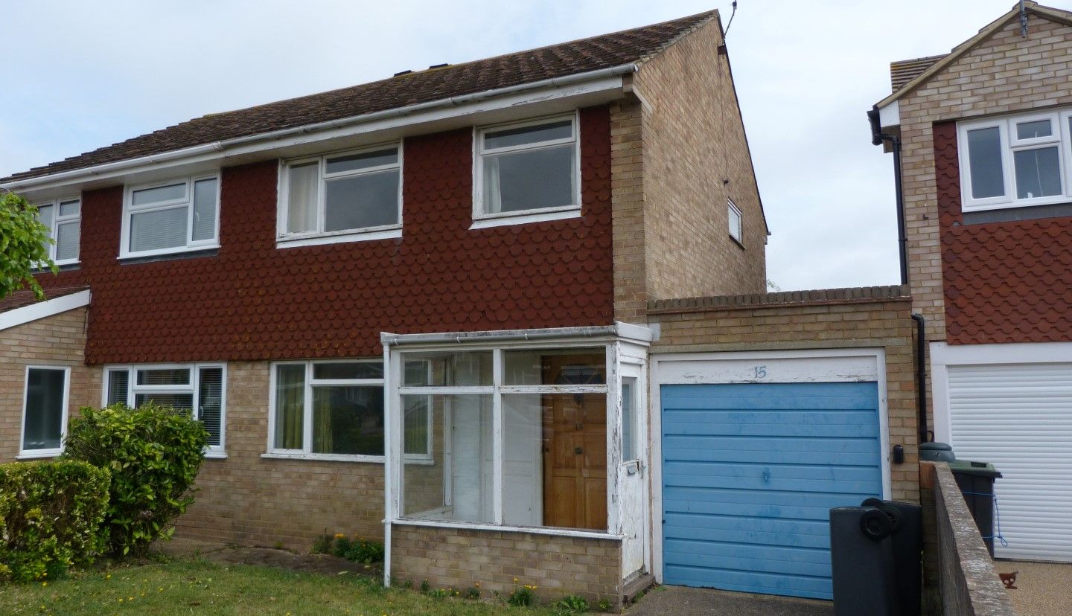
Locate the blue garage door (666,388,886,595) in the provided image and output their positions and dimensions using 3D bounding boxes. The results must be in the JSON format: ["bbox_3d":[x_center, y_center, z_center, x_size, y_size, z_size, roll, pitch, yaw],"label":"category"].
[{"bbox_3d":[2.131,1.654,7.125,1.984,1.910,0.080,-3,-7,24],"label":"blue garage door"}]

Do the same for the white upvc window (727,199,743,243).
[{"bbox_3d":[3.313,-1.420,12.914,0.100,0.628,1.316,-3,-7,24],"label":"white upvc window"}]

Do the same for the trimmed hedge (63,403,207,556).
[{"bbox_3d":[-4.754,2.042,9.214,1.400,1.790,1.200,-3,-7,24],"label":"trimmed hedge"}]

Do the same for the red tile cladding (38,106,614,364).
[{"bbox_3d":[-3.538,-0.616,9.821,9.465,2.549,0.120,-3,-7,24],"label":"red tile cladding"}]

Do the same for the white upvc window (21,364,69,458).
[{"bbox_3d":[-6.623,1.380,10.441,0.100,1.177,0.658,-3,-7,24],"label":"white upvc window"}]

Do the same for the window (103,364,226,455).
[{"bbox_3d":[-4.983,1.351,10.304,2.314,1.177,0.110,-3,-7,24],"label":"window"}]

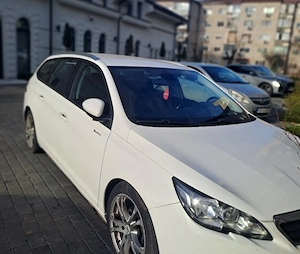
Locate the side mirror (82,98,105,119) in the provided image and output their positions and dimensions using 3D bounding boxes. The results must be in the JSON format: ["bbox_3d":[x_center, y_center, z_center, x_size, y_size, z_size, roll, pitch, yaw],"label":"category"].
[{"bbox_3d":[-0.406,-0.133,2.094,0.195,0.160,0.145,-4,15,-35],"label":"side mirror"}]

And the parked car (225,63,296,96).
[{"bbox_3d":[6.407,-2.869,17.818,1.850,1.660,4.500,-6,17,-41],"label":"parked car"}]

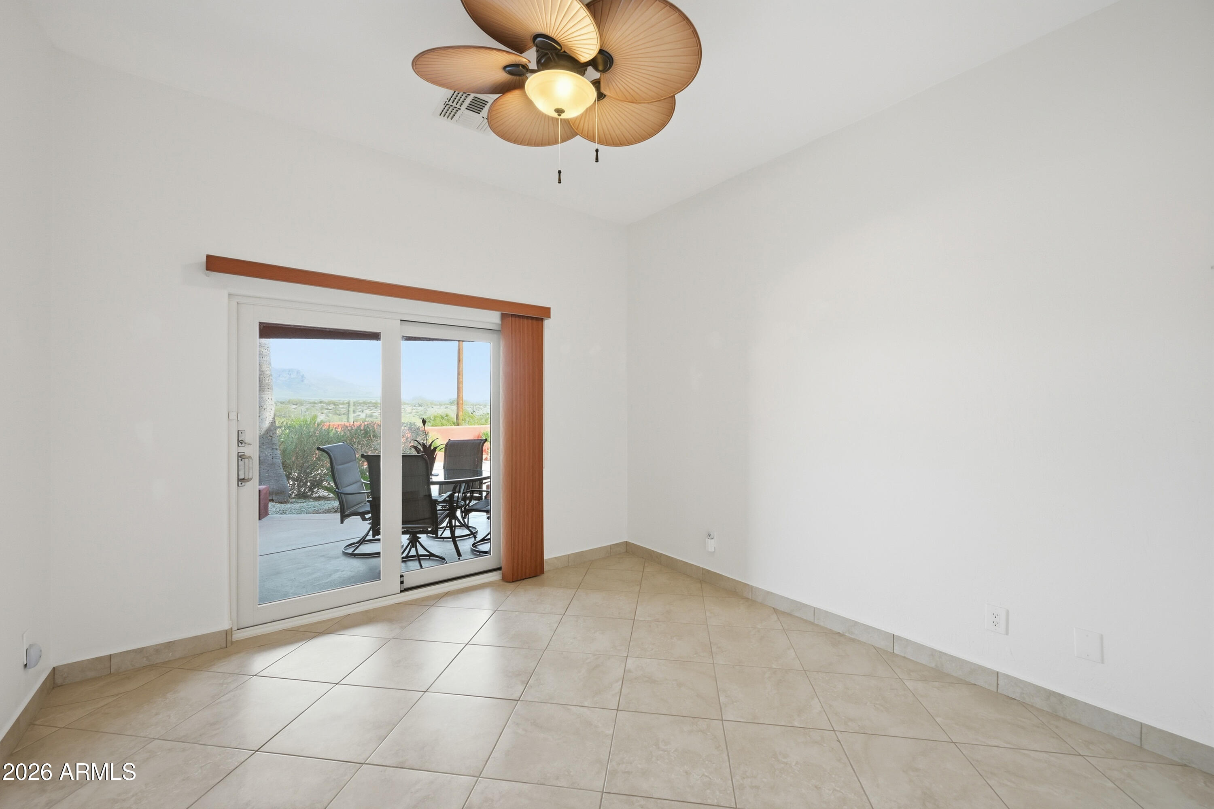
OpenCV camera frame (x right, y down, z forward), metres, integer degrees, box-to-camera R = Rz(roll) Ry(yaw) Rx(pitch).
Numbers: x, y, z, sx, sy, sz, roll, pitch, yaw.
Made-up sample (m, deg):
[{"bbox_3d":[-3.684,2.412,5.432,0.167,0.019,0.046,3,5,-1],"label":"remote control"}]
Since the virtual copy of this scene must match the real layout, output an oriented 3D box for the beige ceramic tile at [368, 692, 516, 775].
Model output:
[{"bbox_3d":[-0.663,1.369,1.981,0.454,0.010,0.454,0,-1,8],"label":"beige ceramic tile"}]

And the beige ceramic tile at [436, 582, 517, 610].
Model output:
[{"bbox_3d":[-0.930,1.387,3.418,0.456,0.012,0.456,0,0,8],"label":"beige ceramic tile"}]

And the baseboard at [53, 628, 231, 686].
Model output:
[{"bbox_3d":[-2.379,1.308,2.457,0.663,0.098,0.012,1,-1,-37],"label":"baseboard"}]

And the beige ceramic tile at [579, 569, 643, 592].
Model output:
[{"bbox_3d":[0.046,1.394,3.737,0.457,0.010,0.457,0,-1,8],"label":"beige ceramic tile"}]

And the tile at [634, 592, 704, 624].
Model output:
[{"bbox_3d":[0.435,1.388,3.214,0.454,0.010,0.454,0,-1,8],"label":"tile"}]

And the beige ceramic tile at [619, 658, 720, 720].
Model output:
[{"bbox_3d":[0.310,1.383,2.317,0.456,0.012,0.456,0,0,8],"label":"beige ceramic tile"}]

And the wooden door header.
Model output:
[{"bbox_3d":[-1.339,-0.745,3.218,2.110,0.089,0.115,1,-1,-37],"label":"wooden door header"}]

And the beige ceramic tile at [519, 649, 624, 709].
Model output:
[{"bbox_3d":[-0.145,1.378,2.374,0.457,0.010,0.457,0,-1,8],"label":"beige ceramic tile"}]

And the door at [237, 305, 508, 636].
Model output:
[{"bbox_3d":[-1.505,0.370,3.300,1.710,1.930,0.090,1,-1,-37],"label":"door"}]

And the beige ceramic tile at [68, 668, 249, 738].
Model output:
[{"bbox_3d":[-2.027,1.364,2.174,0.457,0.010,0.457,0,-1,8],"label":"beige ceramic tile"}]

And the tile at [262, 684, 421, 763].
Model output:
[{"bbox_3d":[-1.121,1.375,2.052,0.456,0.012,0.456,0,0,8],"label":"tile"}]

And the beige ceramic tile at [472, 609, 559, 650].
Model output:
[{"bbox_3d":[-0.535,1.378,2.888,0.454,0.010,0.454,0,-1,8],"label":"beige ceramic tile"}]

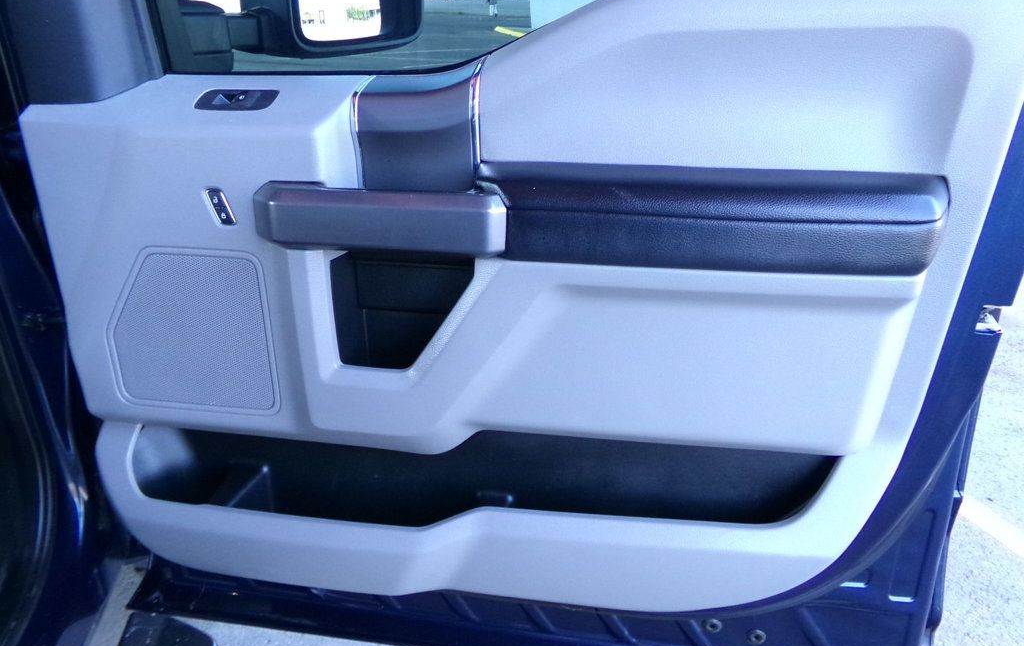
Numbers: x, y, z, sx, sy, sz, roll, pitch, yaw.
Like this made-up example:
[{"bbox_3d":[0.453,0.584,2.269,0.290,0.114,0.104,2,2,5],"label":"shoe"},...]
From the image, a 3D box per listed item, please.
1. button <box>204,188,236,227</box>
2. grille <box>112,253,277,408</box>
[{"bbox_3d":[-0.324,-0.128,0.791,0.029,0.042,0.011,3,26,6],"label":"button"},{"bbox_3d":[-0.396,0.014,0.869,0.202,0.205,0.016,3,26,6],"label":"grille"}]

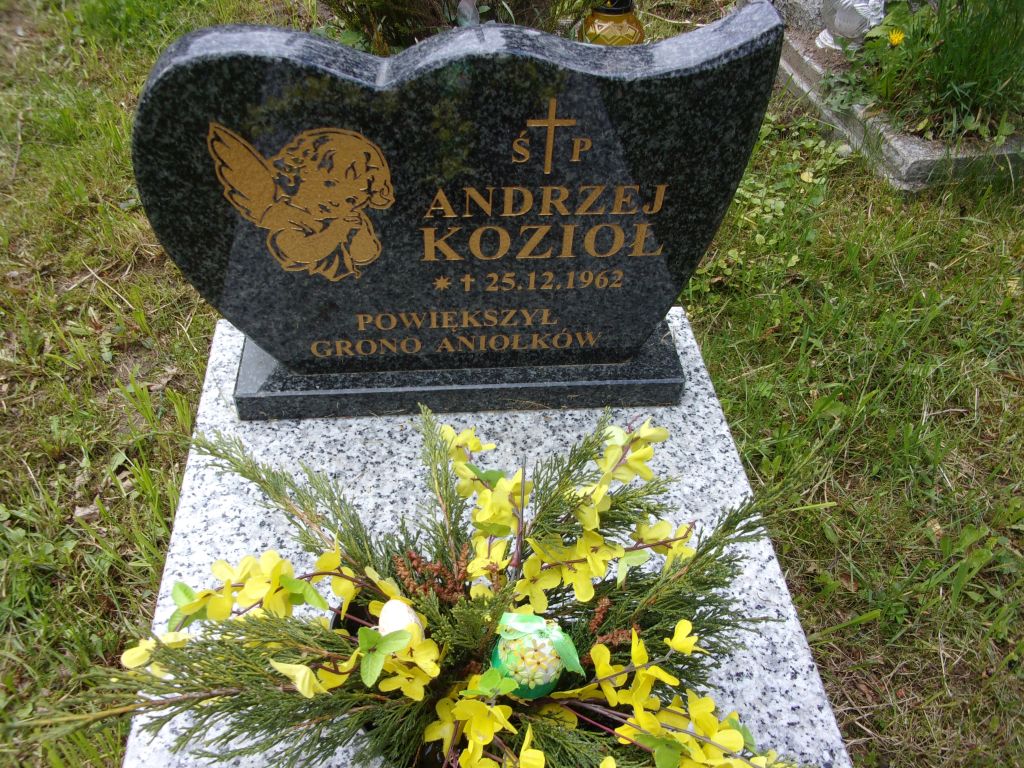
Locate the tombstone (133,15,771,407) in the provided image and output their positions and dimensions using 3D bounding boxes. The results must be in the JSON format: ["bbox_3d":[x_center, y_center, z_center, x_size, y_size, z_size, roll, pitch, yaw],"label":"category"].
[{"bbox_3d":[-0.061,-0.169,0.881,0.577,0.456,0.127,-2,46,-6],"label":"tombstone"}]

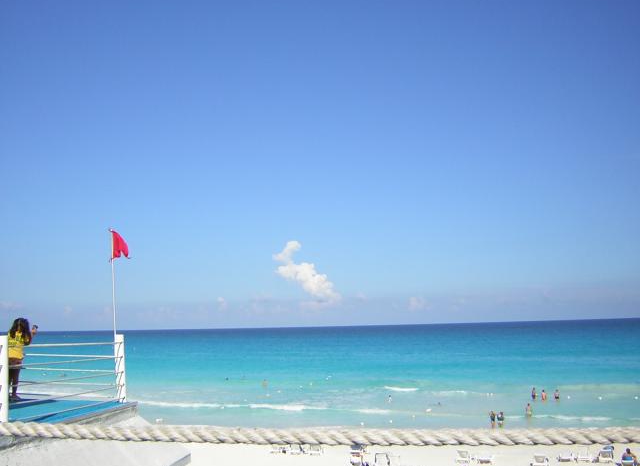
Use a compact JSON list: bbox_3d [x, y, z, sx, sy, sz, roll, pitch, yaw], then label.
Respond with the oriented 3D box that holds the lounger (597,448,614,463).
[{"bbox_3d":[16.067,12.454,37.571,0.680,0.750,1.750,-4,-8,18],"label":"lounger"}]

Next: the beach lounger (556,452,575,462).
[{"bbox_3d":[14.011,12.650,38.129,0.680,0.600,1.750,-3,-8,16],"label":"beach lounger"}]

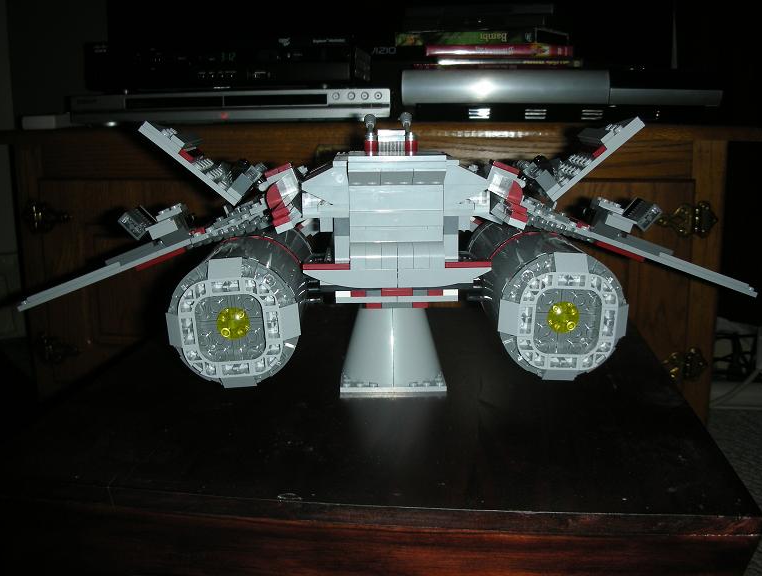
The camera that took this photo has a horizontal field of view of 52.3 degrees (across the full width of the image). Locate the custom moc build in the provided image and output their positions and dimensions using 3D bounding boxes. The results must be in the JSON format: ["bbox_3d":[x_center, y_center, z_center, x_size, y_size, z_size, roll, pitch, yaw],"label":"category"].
[{"bbox_3d":[0.002,-0.035,0.535,0.405,0.165,0.350,-1,13,-3],"label":"custom moc build"}]

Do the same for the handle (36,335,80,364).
[{"bbox_3d":[-0.424,0.082,1.010,0.064,0.041,0.013,1,13,6],"label":"handle"}]

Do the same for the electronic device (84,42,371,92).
[{"bbox_3d":[-0.204,-0.342,1.203,0.380,0.070,0.320,1,13,8],"label":"electronic device"}]

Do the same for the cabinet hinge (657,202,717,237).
[{"bbox_3d":[0.350,-0.077,0.884,0.069,0.044,0.013,1,13,6],"label":"cabinet hinge"}]

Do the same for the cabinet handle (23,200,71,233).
[{"bbox_3d":[-0.420,-0.088,0.970,0.064,0.040,0.013,1,13,6],"label":"cabinet handle"}]

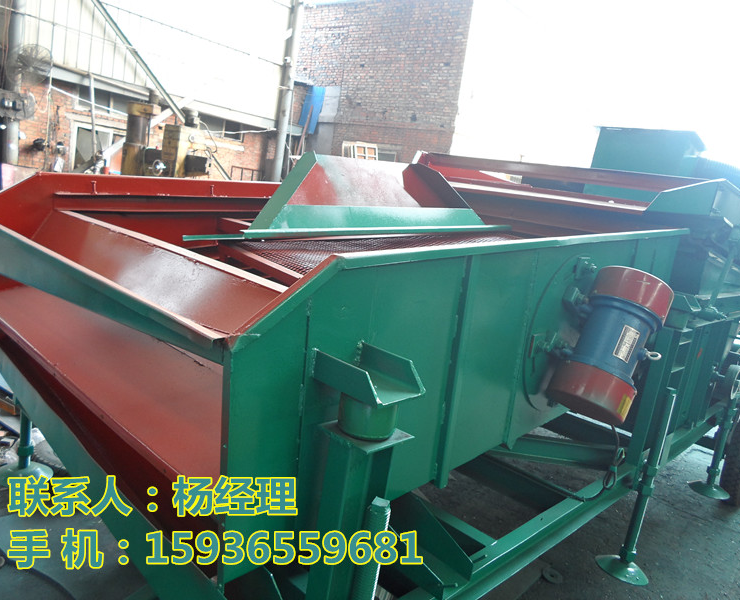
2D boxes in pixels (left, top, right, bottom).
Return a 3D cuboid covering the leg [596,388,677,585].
[{"bbox_3d":[1.369,0.894,2.855,0.265,0.965,0.265,-2,15,-45],"label":"leg"}]

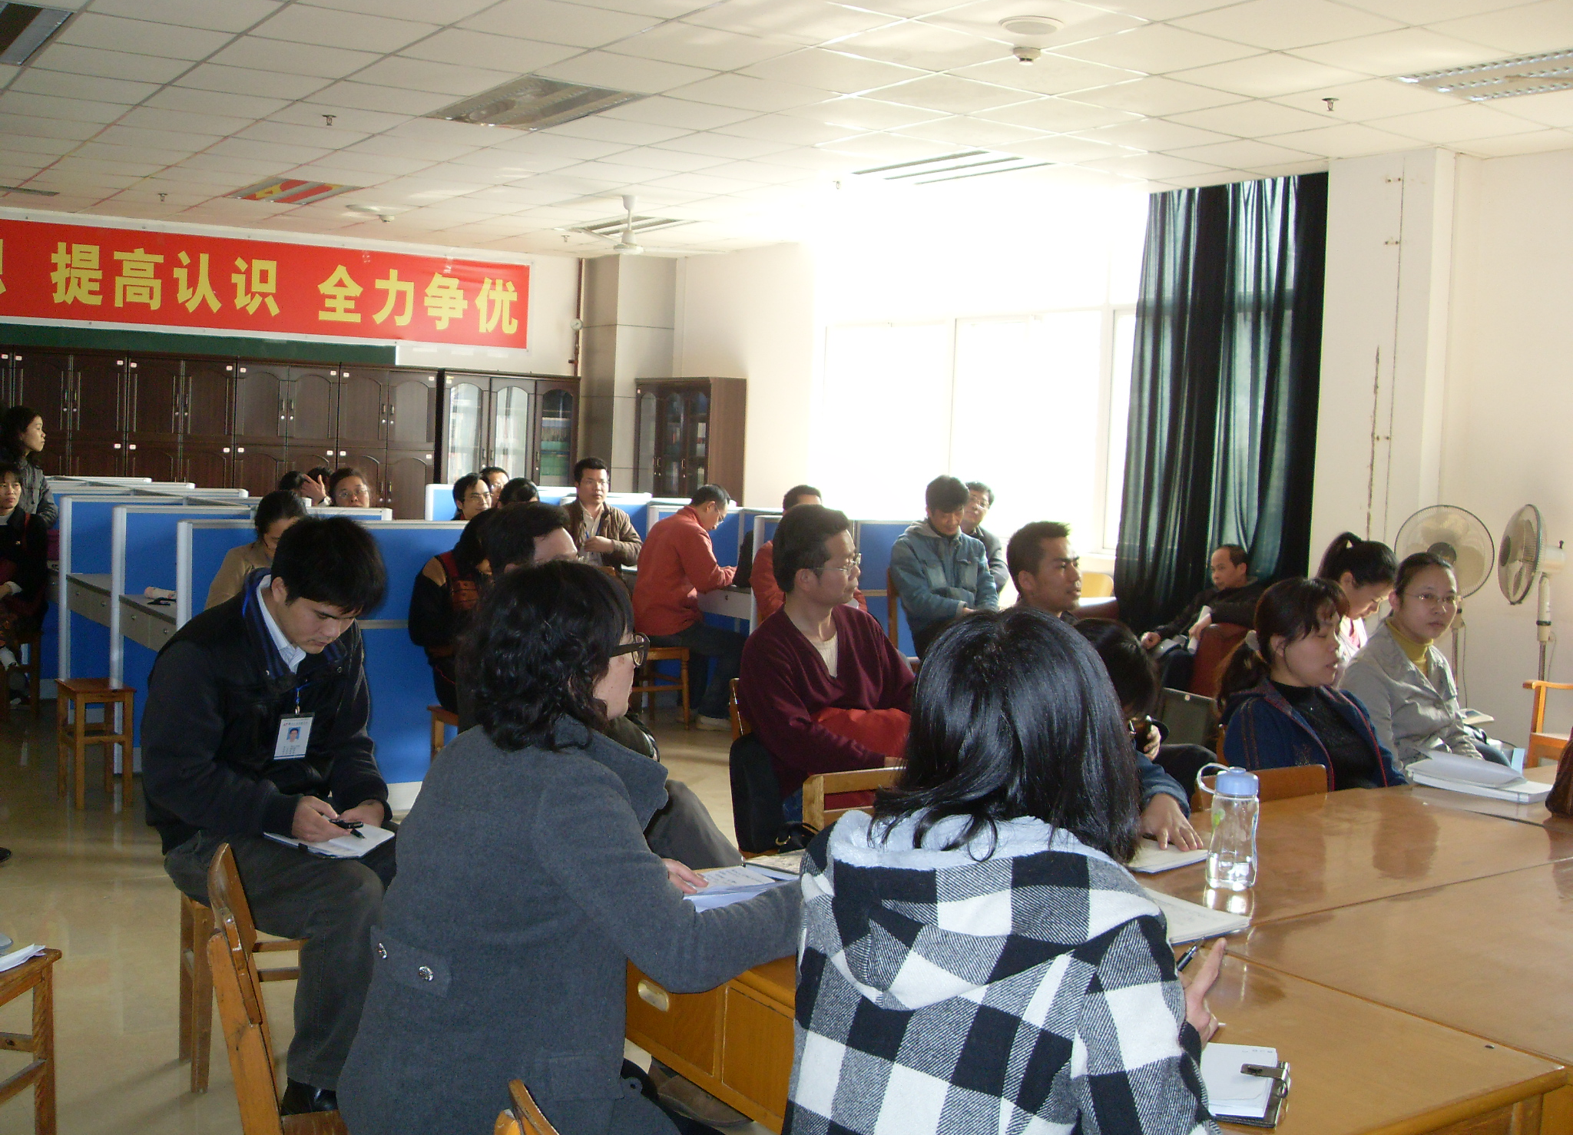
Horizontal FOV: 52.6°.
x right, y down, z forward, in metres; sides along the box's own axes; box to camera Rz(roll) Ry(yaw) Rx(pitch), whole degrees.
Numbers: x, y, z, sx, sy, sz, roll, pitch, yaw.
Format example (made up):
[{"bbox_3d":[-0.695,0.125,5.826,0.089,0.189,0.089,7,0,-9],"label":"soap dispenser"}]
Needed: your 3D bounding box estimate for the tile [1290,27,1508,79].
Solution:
[{"bbox_3d":[2.167,-1.820,5.629,0.595,0.020,0.595,-1,6,-33],"label":"tile"}]

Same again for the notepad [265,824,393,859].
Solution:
[{"bbox_3d":[-1.020,0.598,3.545,0.280,0.022,0.195,5,6,25],"label":"notepad"}]

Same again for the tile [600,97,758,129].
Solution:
[{"bbox_3d":[-0.492,-2.129,7.461,0.595,0.020,0.595,-1,6,-33],"label":"tile"}]

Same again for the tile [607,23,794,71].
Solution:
[{"bbox_3d":[-0.325,-2.005,6.134,0.595,0.020,0.595,-1,6,-33],"label":"tile"}]

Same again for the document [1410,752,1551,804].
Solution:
[{"bbox_3d":[1.607,0.481,3.624,0.170,0.045,0.261,-1,6,-34],"label":"document"}]

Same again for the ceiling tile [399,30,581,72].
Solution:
[{"bbox_3d":[-1.181,-2.069,6.383,0.600,0.030,0.600,-1,6,-34],"label":"ceiling tile"}]

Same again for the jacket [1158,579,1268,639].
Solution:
[{"bbox_3d":[2.052,0.232,7.600,0.480,0.480,0.550,-1,6,-37],"label":"jacket"}]

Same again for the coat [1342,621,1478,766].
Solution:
[{"bbox_3d":[1.650,0.422,4.200,0.450,0.570,0.370,-1,6,-37],"label":"coat"}]

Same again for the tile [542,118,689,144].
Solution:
[{"bbox_3d":[-0.832,-2.177,7.948,0.600,0.030,0.600,-1,6,-34],"label":"tile"}]

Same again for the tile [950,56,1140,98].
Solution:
[{"bbox_3d":[1.038,-1.971,6.353,0.600,0.030,0.600,-1,6,-34],"label":"tile"}]

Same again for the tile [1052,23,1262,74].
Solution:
[{"bbox_3d":[1.355,-1.885,5.792,0.595,0.020,0.595,-1,6,-33],"label":"tile"}]

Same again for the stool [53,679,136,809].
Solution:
[{"bbox_3d":[-2.593,0.666,5.966,0.235,0.445,0.335,-1,5,-33],"label":"stool"}]

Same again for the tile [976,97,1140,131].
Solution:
[{"bbox_3d":[1.210,-2.036,7.097,0.600,0.025,0.600,-1,5,-33],"label":"tile"}]

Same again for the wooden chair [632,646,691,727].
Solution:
[{"bbox_3d":[-0.720,0.578,8.252,0.370,0.480,0.370,0,6,-25],"label":"wooden chair"}]

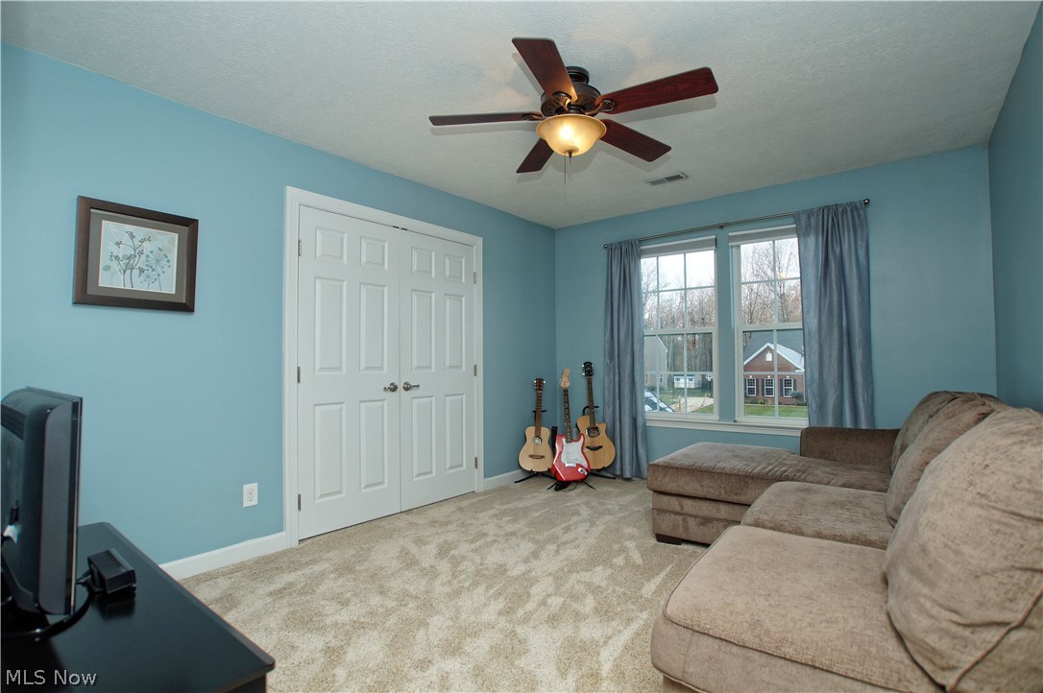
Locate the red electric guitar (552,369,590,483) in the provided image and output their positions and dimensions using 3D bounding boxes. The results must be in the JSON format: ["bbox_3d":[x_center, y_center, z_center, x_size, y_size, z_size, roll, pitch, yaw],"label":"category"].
[{"bbox_3d":[0.430,0.686,4.080,0.320,0.980,0.080,0,-10,-4],"label":"red electric guitar"}]

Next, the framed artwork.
[{"bbox_3d":[-1.837,-0.423,2.233,0.030,0.482,0.460,-1,-2,42],"label":"framed artwork"}]

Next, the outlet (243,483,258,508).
[{"bbox_3d":[-1.510,0.830,2.583,0.012,0.118,0.073,-1,-2,42],"label":"outlet"}]

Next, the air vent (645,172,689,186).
[{"bbox_3d":[1.070,-1.230,3.408,0.295,0.020,0.140,-1,-2,39],"label":"air vent"}]

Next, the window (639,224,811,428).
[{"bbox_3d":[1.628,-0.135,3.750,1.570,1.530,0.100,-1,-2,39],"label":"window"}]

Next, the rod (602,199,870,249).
[{"bbox_3d":[1.556,-0.950,3.722,1.998,0.050,0.090,-1,-2,39],"label":"rod"}]

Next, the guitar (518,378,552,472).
[{"bbox_3d":[0.124,0.725,4.288,0.315,0.855,0.110,0,-9,-8],"label":"guitar"}]

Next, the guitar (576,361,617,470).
[{"bbox_3d":[0.668,0.639,4.314,0.385,1.000,0.110,0,-10,-3],"label":"guitar"}]

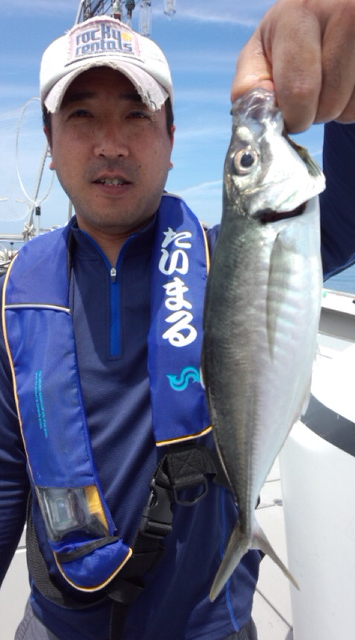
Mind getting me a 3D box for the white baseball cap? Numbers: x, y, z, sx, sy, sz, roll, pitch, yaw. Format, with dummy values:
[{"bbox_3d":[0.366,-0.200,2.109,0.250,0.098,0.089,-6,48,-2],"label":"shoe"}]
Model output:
[{"bbox_3d":[-0.094,-0.316,0.620,0.178,0.150,0.260,0,2,-7],"label":"white baseball cap"}]

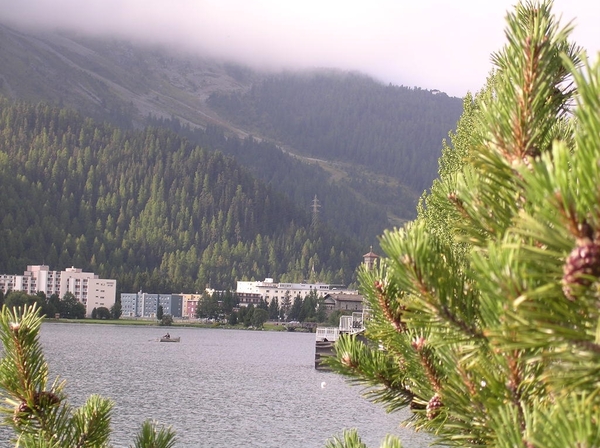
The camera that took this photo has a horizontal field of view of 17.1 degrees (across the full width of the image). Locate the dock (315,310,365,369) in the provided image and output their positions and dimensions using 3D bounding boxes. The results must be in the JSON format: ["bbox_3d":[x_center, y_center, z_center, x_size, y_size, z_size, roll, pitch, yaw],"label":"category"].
[{"bbox_3d":[3.594,9.410,161.000,4.800,4.700,5.000,1,-3,6],"label":"dock"}]

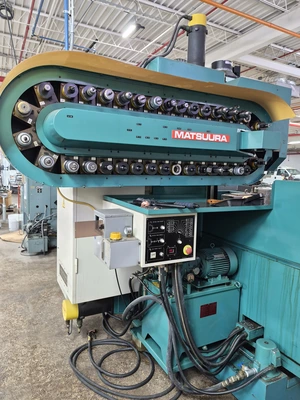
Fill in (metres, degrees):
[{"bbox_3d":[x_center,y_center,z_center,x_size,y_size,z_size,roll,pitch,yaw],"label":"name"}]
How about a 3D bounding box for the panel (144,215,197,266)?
[{"bbox_3d":[0.126,0.245,1.684,0.385,0.312,0.060,-1,7,-27],"label":"panel"}]

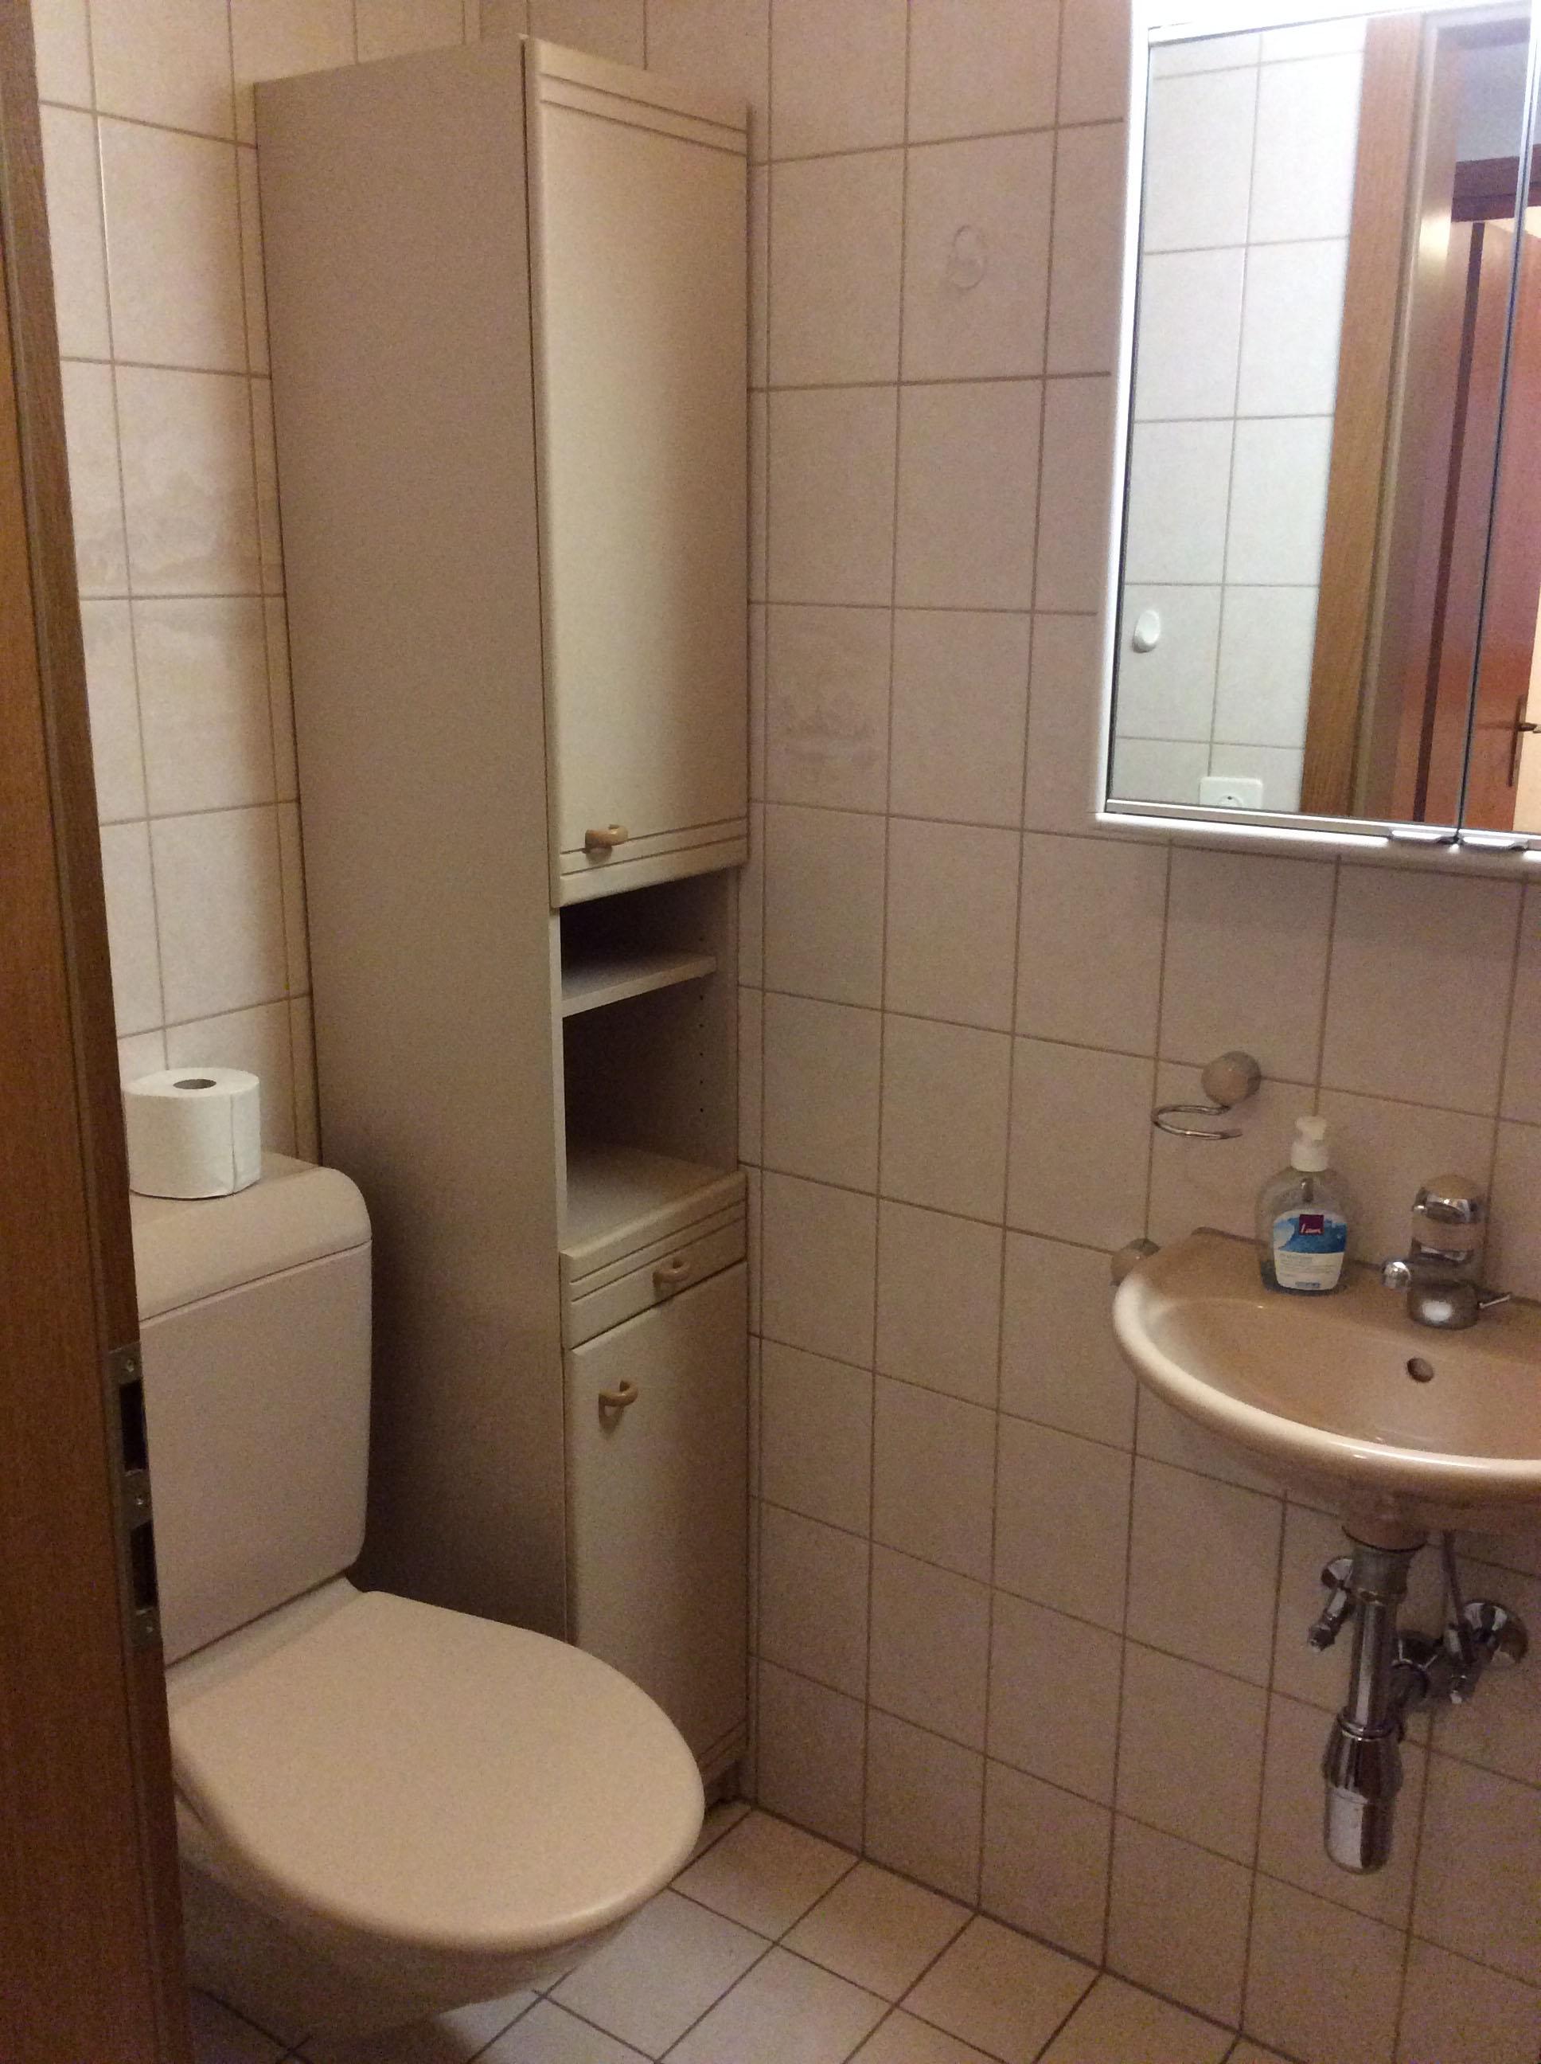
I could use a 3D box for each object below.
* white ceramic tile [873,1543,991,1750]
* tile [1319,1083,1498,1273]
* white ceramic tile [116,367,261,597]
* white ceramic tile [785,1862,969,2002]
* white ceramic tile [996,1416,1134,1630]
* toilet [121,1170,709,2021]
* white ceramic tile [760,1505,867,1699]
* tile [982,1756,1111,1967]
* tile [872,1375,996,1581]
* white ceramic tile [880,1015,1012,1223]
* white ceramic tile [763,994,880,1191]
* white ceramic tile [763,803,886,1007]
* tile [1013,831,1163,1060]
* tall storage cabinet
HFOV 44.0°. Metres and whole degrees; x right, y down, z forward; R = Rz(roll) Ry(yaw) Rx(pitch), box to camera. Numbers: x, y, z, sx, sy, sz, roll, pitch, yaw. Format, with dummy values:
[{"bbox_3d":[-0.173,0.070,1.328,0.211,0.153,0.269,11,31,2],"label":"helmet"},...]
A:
[{"bbox_3d":[0.175,0.674,2.090,0.151,0.199,0.011,11,18,35],"label":"white ceramic tile"},{"bbox_3d":[0.545,0.157,1.654,0.149,0.198,0.010,11,18,34],"label":"tile"},{"bbox_3d":[-0.540,-0.508,1.770,0.011,0.199,0.151,11,18,35],"label":"white ceramic tile"},{"bbox_3d":[0.119,0.982,2.082,0.150,0.010,0.171,11,18,34],"label":"white ceramic tile"},{"bbox_3d":[0.297,0.495,1.926,0.148,0.197,0.009,11,18,35],"label":"white ceramic tile"},{"bbox_3d":[-0.358,0.609,1.738,0.678,0.800,0.390,11,18,34],"label":"toilet"},{"bbox_3d":[0.051,0.641,2.148,0.148,0.197,0.009,11,18,35],"label":"white ceramic tile"},{"bbox_3d":[0.296,0.886,2.041,0.150,0.197,0.010,11,18,34],"label":"tile"},{"bbox_3d":[0.175,0.470,2.011,0.148,0.197,0.009,11,18,35],"label":"tile"},{"bbox_3d":[0.179,0.087,1.919,0.150,0.199,0.010,11,18,34],"label":"white ceramic tile"},{"bbox_3d":[0.057,0.064,2.028,0.151,0.199,0.011,11,18,35],"label":"white ceramic tile"},{"bbox_3d":[0.058,-0.129,1.943,0.148,0.197,0.009,11,18,35],"label":"white ceramic tile"},{"bbox_3d":[0.305,-0.085,1.802,0.151,0.199,0.011,11,18,35],"label":"tile"},{"bbox_3d":[-0.251,0.026,2.013,0.358,1.867,0.298,11,18,34],"label":"tall storage cabinet"}]

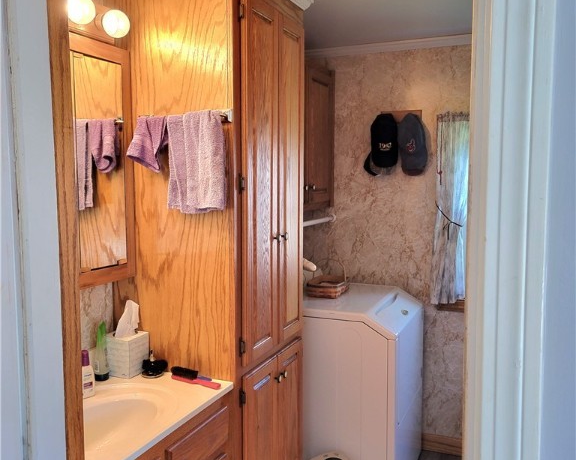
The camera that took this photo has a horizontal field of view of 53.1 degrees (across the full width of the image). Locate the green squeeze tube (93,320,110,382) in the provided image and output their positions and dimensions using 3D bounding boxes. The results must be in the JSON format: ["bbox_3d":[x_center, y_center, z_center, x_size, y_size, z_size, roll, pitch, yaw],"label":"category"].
[{"bbox_3d":[-0.629,0.402,1.946,0.047,0.198,0.062,-1,5,-5],"label":"green squeeze tube"}]

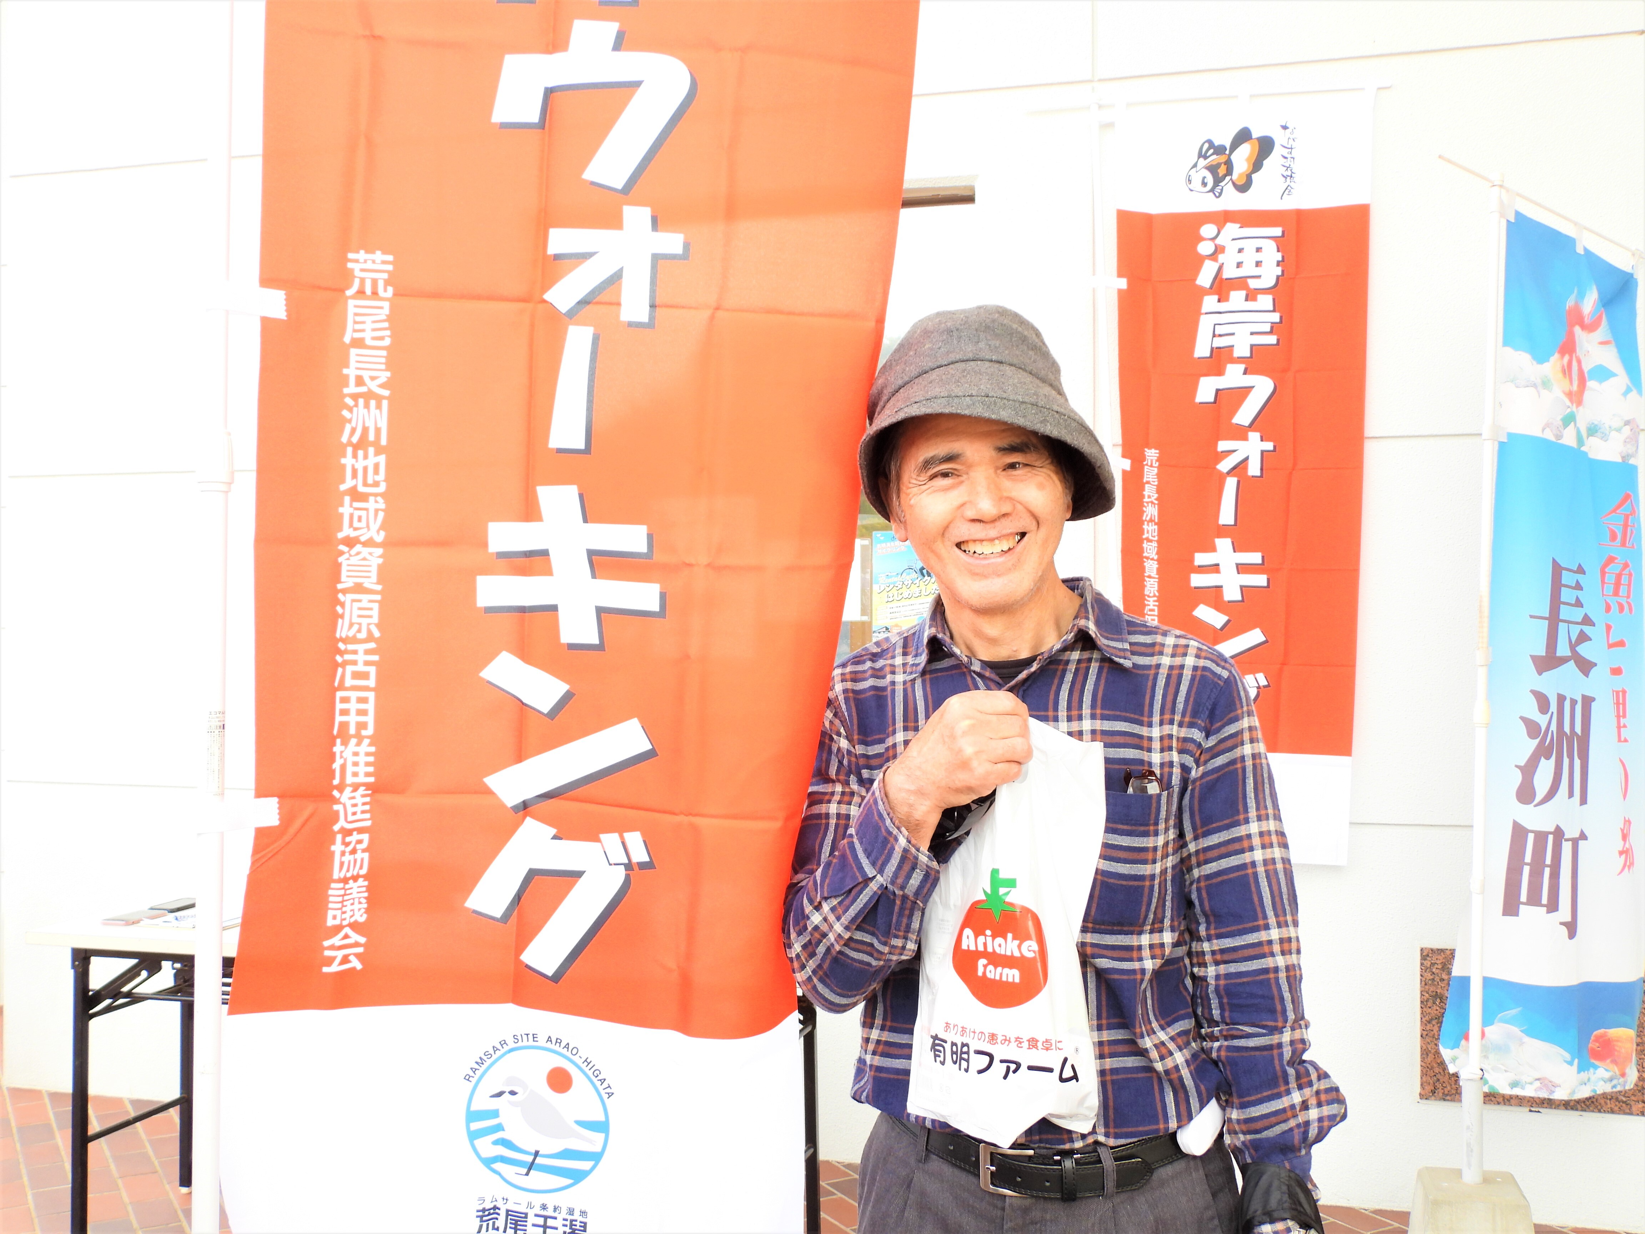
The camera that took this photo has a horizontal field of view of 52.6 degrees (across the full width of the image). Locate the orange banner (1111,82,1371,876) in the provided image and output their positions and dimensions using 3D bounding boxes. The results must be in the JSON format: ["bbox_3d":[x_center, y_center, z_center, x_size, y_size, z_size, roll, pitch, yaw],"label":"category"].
[{"bbox_3d":[0.990,-0.318,3.950,0.595,1.800,0.050,0,-1,12],"label":"orange banner"}]

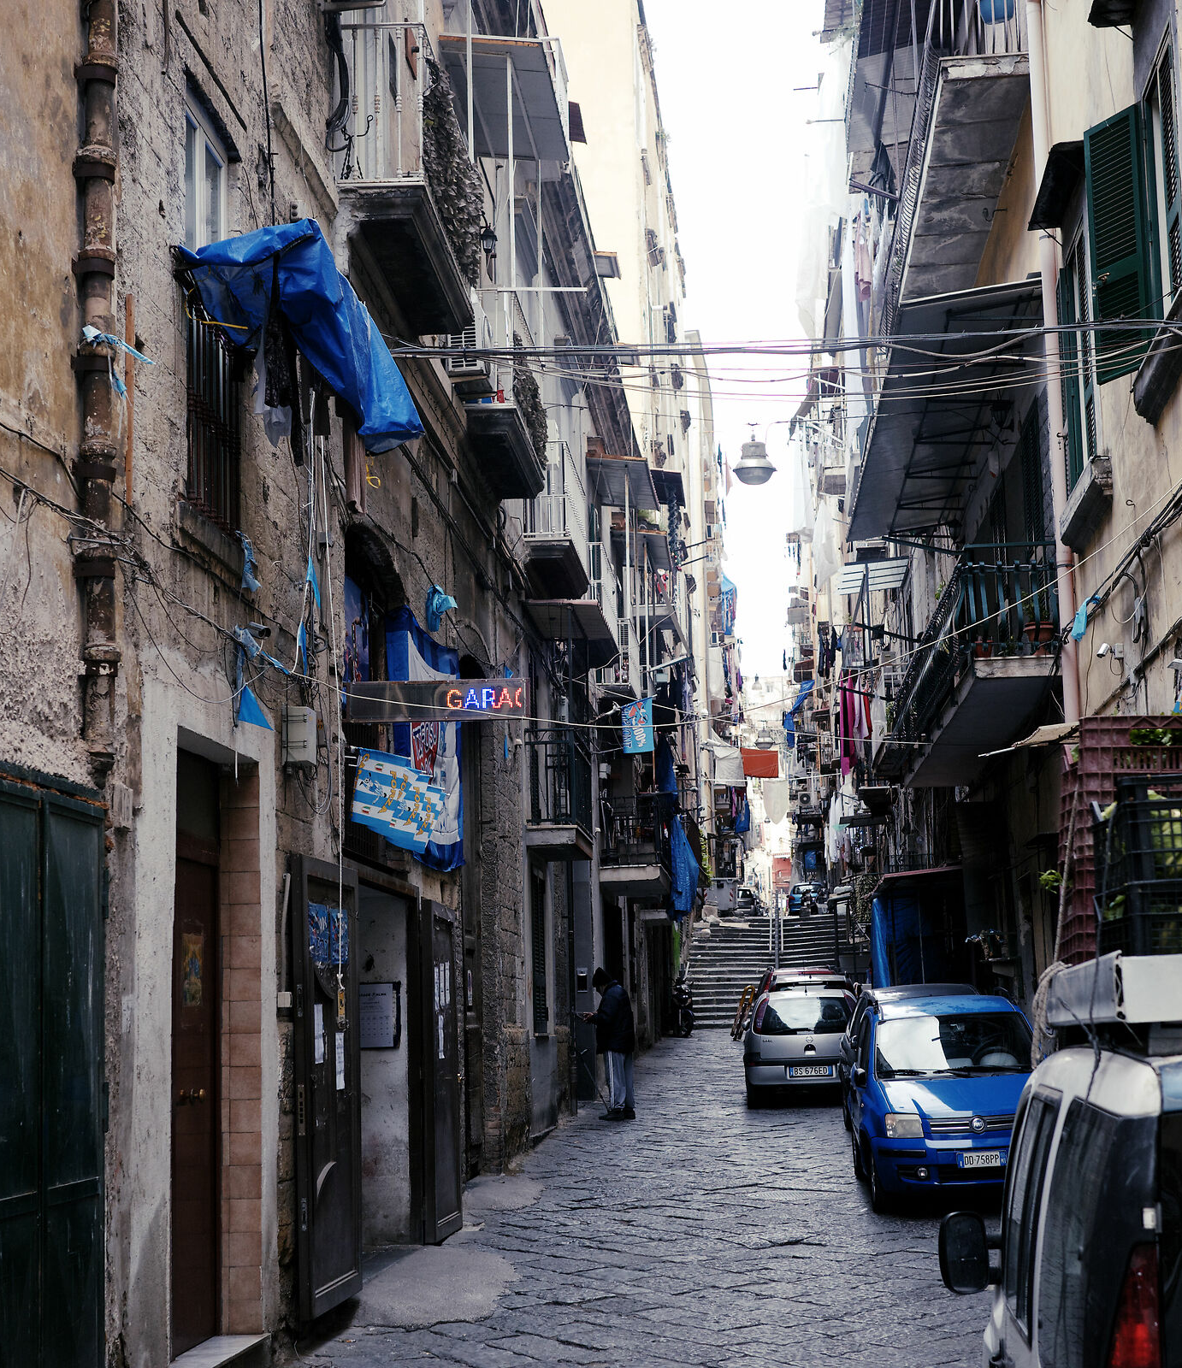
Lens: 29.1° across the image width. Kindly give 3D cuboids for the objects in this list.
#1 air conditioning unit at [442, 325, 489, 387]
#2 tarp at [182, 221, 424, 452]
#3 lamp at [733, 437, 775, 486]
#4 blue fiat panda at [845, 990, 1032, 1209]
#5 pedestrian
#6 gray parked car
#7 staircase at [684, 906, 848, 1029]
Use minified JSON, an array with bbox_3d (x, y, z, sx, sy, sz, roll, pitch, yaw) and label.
[{"bbox_3d":[-0.925,-2.459,16.839,0.290,0.550,0.800,-2,-7,4],"label":"air conditioning unit"},{"bbox_3d":[-1.390,-1.544,11.371,0.650,0.580,3.000,-2,-7,4],"label":"tarp"},{"bbox_3d":[1.967,-2.685,27.500,0.530,0.520,0.530,-2,-7,4],"label":"lamp"},{"bbox_3d":[2.951,3.365,18.510,1.590,1.550,3.540,-2,-7,3],"label":"blue fiat panda"},{"bbox_3d":[0.213,4.144,26.300,0.580,1.740,0.500,-2,-7,4],"label":"pedestrian"},{"bbox_3d":[2.769,4.682,29.581,1.650,1.440,3.820,-2,-7,3],"label":"gray parked car"},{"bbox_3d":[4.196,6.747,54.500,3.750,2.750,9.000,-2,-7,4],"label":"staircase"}]

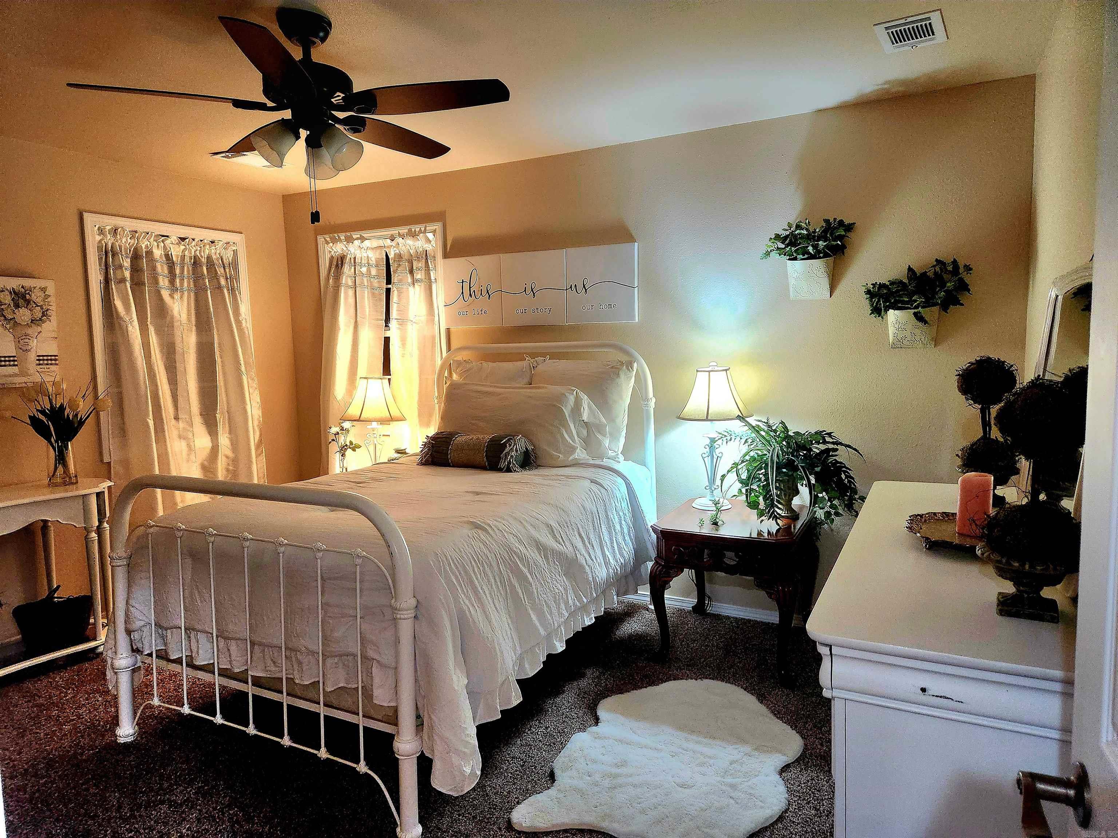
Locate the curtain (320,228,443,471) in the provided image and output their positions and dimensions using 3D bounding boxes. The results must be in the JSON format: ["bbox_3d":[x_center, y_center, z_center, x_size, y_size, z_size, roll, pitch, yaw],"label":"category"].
[{"bbox_3d":[-1.116,-0.104,4.648,0.980,2.080,0.130,2,6,27],"label":"curtain"}]

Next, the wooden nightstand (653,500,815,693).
[{"bbox_3d":[0.802,0.749,3.358,0.600,0.635,0.670,2,7,28],"label":"wooden nightstand"}]

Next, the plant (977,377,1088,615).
[{"bbox_3d":[0.810,0.127,1.269,0.182,0.410,0.182,2,7,28],"label":"plant"}]

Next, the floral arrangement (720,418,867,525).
[{"bbox_3d":[1.012,0.225,3.271,0.580,0.460,0.560,2,6,27],"label":"floral arrangement"}]

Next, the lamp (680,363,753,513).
[{"bbox_3d":[0.736,0.070,3.508,0.355,0.690,0.355,2,7,28],"label":"lamp"}]

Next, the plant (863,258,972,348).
[{"bbox_3d":[1.528,-0.492,3.183,0.420,0.375,0.200,2,7,28],"label":"plant"}]

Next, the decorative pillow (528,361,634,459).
[{"bbox_3d":[0.125,-0.050,3.817,0.590,0.500,0.190,2,-7,28],"label":"decorative pillow"}]

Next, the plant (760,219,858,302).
[{"bbox_3d":[1.125,-0.724,3.369,0.410,0.370,0.200,2,7,28],"label":"plant"}]

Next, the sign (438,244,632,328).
[{"bbox_3d":[-0.133,-0.721,4.119,1.210,0.402,0.038,2,6,27],"label":"sign"}]

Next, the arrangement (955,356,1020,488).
[{"bbox_3d":[1.273,0.047,2.214,0.170,0.460,0.170,2,6,27],"label":"arrangement"}]

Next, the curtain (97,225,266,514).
[{"bbox_3d":[-2.130,-0.032,4.307,0.130,2.050,0.970,2,6,27],"label":"curtain"}]

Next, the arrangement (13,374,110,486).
[{"bbox_3d":[-2.372,0.057,3.514,0.340,0.520,0.370,2,6,27],"label":"arrangement"}]

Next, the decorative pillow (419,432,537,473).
[{"bbox_3d":[-0.385,0.148,3.605,0.610,0.180,0.200,2,6,27],"label":"decorative pillow"}]

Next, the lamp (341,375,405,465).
[{"bbox_3d":[-1.034,0.089,4.175,0.360,0.685,0.360,2,6,27],"label":"lamp"}]

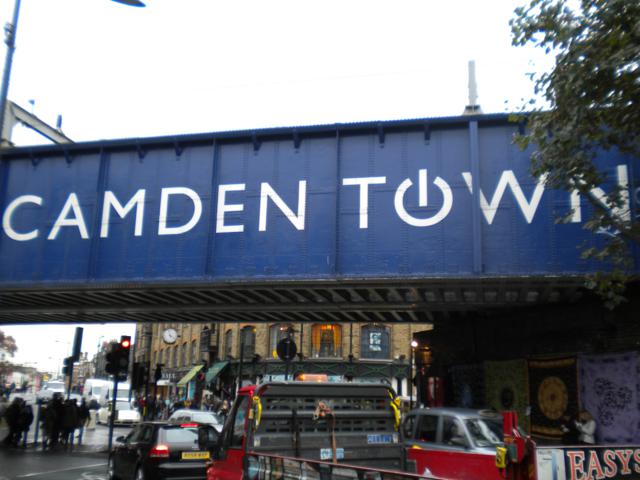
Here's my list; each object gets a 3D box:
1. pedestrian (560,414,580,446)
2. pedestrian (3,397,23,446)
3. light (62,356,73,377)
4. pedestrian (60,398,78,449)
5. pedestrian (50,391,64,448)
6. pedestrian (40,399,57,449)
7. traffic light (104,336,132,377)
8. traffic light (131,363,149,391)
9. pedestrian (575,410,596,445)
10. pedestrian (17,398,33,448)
[{"bbox_3d":[7.035,5.734,18.100,0.360,1.650,0.480,10,-15,-35],"label":"pedestrian"},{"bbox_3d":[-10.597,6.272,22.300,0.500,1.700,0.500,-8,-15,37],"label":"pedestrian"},{"bbox_3d":[-8.702,4.359,22.300,0.300,0.680,0.300,6,-13,-19],"label":"light"},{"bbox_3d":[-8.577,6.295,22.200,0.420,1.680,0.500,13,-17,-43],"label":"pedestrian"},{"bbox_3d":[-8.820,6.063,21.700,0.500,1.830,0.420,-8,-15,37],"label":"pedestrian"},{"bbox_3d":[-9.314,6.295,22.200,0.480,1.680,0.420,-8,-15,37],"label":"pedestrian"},{"bbox_3d":[-6.539,3.790,21.000,0.700,1.300,0.450,4,-12,-12],"label":"traffic light"},{"bbox_3d":[-7.093,5.379,25.500,0.500,1.070,0.400,4,-12,-9],"label":"traffic light"},{"bbox_3d":[7.248,5.525,17.700,0.420,1.650,0.480,8,-14,-27],"label":"pedestrian"},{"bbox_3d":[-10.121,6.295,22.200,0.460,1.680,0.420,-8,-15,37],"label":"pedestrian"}]

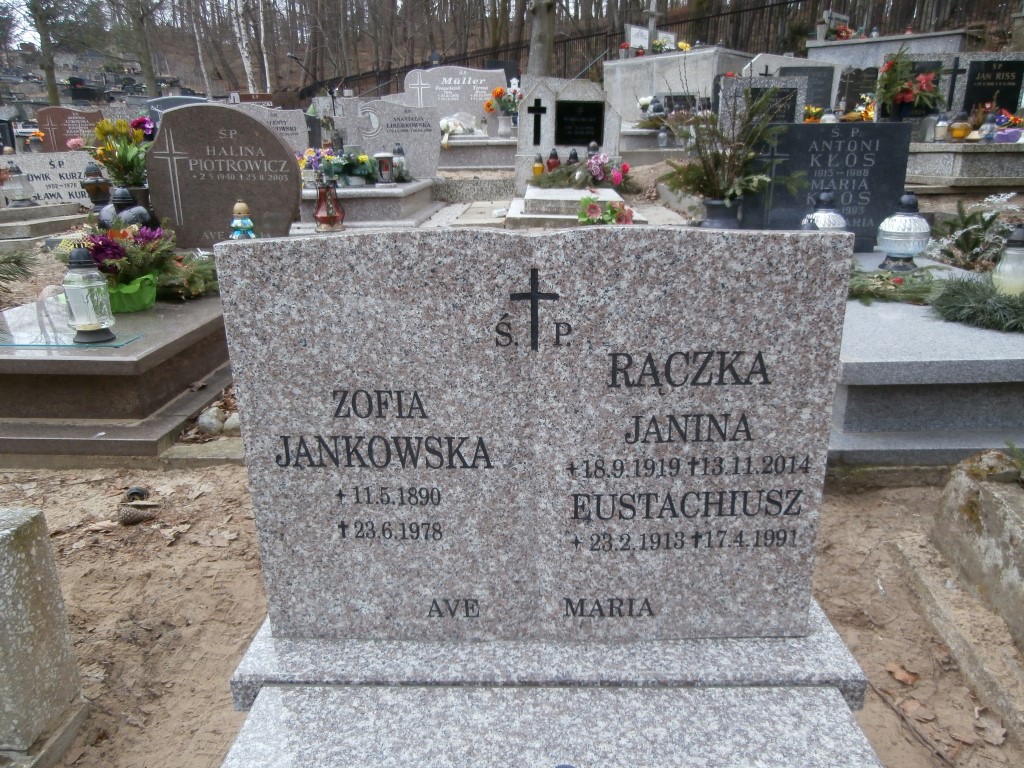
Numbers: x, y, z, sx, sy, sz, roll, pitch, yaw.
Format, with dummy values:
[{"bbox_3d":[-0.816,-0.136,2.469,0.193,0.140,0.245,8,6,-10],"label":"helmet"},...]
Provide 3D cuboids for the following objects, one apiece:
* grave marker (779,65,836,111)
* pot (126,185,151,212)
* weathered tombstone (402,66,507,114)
[{"bbox_3d":[2.573,-2.581,6.229,0.460,0.380,0.060,0,17,2],"label":"grave marker"},{"bbox_3d":[-1.605,-0.722,3.028,0.165,0.240,0.165,0,18,3],"label":"pot"},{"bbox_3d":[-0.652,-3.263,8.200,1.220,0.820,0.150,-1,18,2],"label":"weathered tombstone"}]

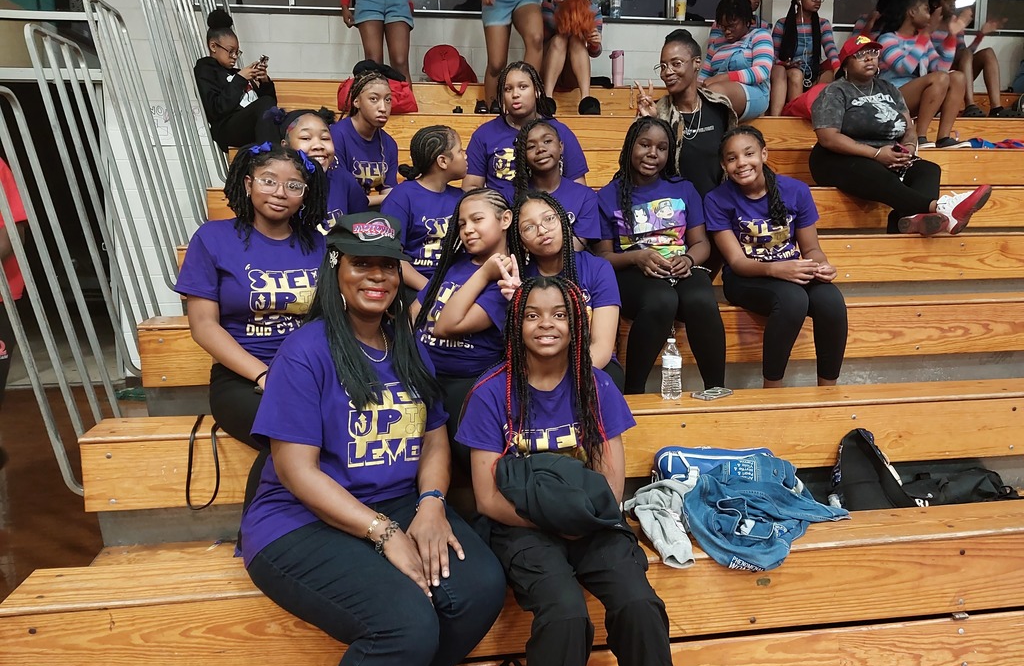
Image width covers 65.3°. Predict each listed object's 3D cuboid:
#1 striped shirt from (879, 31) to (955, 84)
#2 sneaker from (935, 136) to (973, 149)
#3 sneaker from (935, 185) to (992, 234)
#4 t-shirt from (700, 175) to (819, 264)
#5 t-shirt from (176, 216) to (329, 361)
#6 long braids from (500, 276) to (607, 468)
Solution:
[{"bbox_3d":[2.745,-1.856,5.420,0.400,0.410,0.380,-8,11,-37],"label":"striped shirt"},{"bbox_3d":[2.592,-1.119,4.690,0.250,0.090,0.092,-2,7,-8],"label":"sneaker"},{"bbox_3d":[2.126,-0.583,3.770,0.150,0.285,0.110,42,14,36],"label":"sneaker"},{"bbox_3d":[0.940,-0.425,3.020,0.420,0.360,0.250,-1,8,-4],"label":"t-shirt"},{"bbox_3d":[-0.698,-0.115,2.270,0.470,0.450,0.280,-2,8,-26],"label":"t-shirt"},{"bbox_3d":[0.095,0.086,1.820,0.240,0.430,0.250,-1,7,1],"label":"long braids"}]

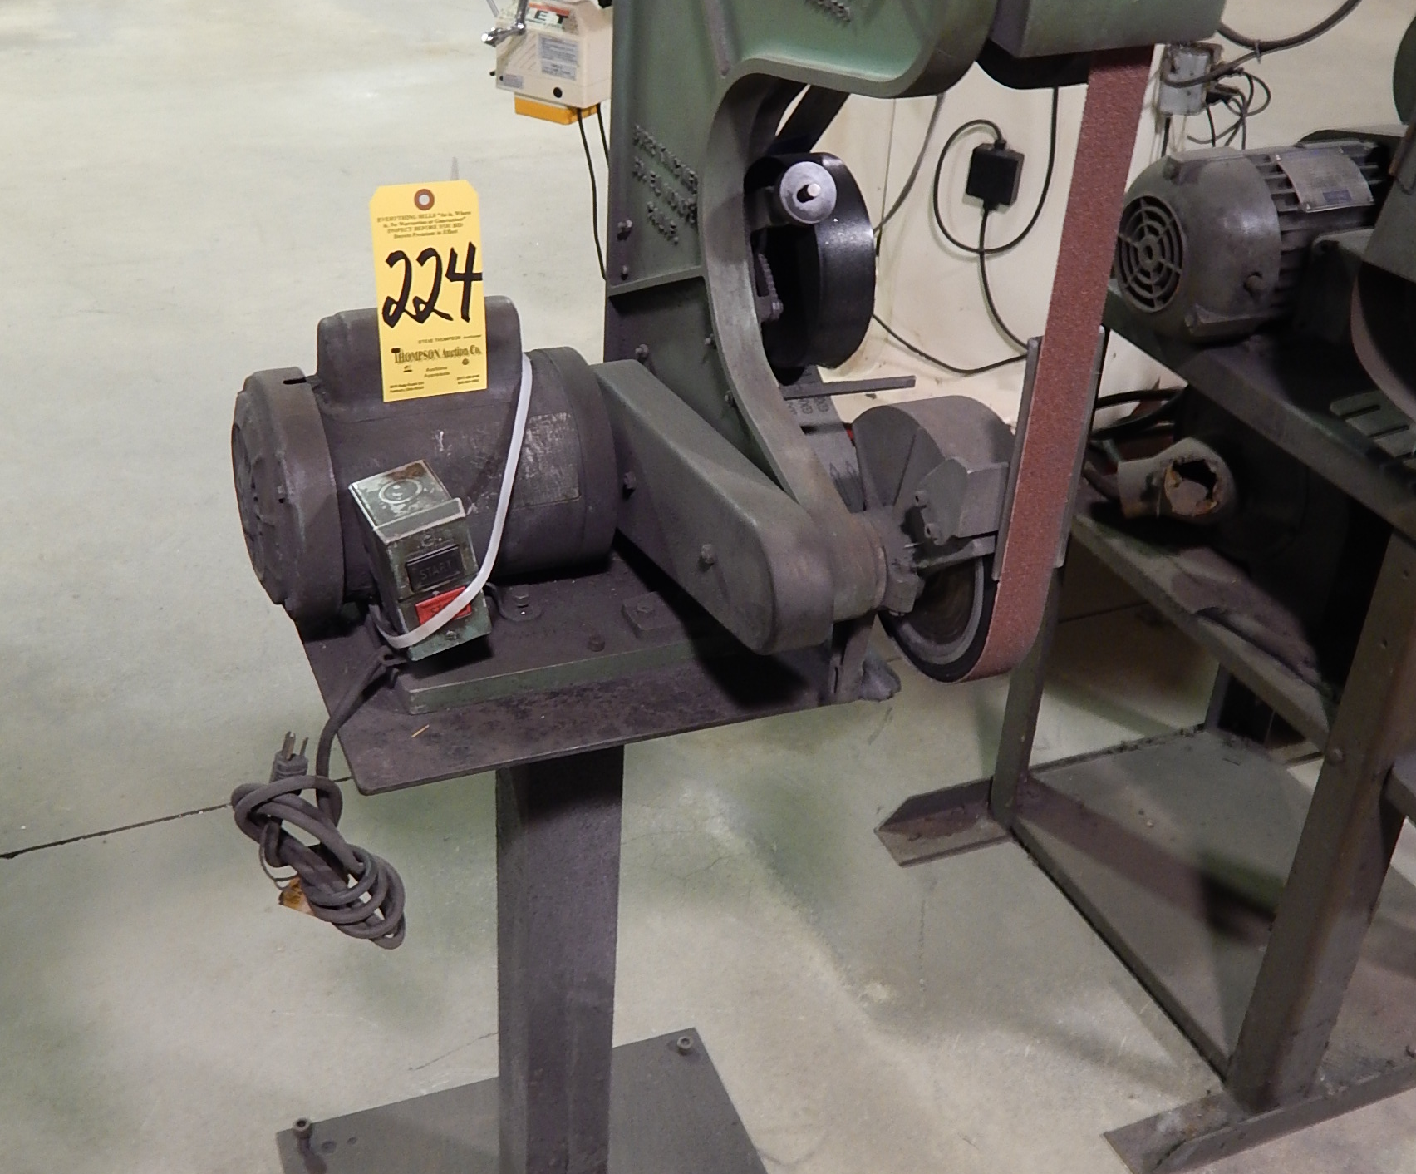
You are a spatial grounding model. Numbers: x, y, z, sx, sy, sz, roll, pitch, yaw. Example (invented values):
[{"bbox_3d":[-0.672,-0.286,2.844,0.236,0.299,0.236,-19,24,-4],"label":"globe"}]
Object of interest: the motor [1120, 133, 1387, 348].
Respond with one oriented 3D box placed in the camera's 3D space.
[{"bbox_3d":[0.602,-0.366,1.809,0.325,0.215,0.220,-11,34,-23],"label":"motor"}]

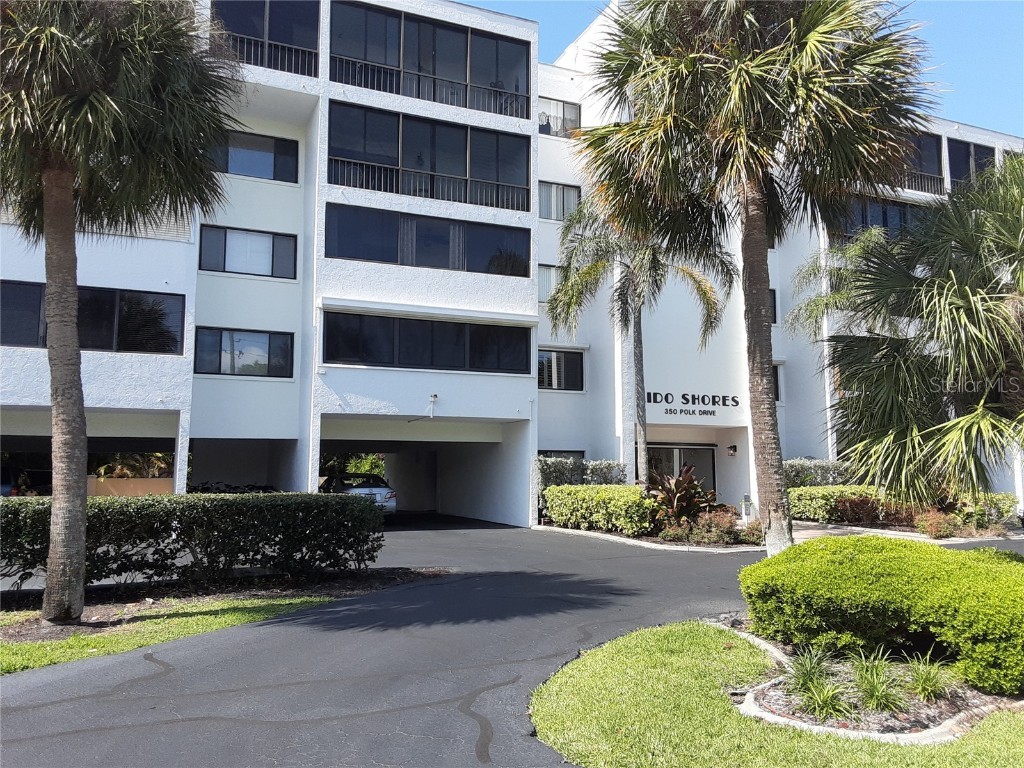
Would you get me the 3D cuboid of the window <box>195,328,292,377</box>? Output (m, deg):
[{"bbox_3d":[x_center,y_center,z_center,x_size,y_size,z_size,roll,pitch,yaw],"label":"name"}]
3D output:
[{"bbox_3d":[-6.969,-0.815,20.910,2.427,1.221,0.100,3,-6,-23],"label":"window"}]

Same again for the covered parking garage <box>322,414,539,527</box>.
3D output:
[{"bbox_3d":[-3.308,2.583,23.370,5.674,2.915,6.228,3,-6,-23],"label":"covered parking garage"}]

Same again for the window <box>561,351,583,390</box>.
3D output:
[{"bbox_3d":[1.907,-0.413,25.343,0.797,1.232,0.100,3,-7,-24],"label":"window"}]

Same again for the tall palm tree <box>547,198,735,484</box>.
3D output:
[{"bbox_3d":[3.511,-0.766,22.073,5.200,9.280,5.000,0,-6,0],"label":"tall palm tree"}]

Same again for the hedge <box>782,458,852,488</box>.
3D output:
[{"bbox_3d":[10.415,3.436,26.943,3.200,1.782,0.865,3,-6,-23],"label":"hedge"}]

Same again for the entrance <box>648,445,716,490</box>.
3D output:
[{"bbox_3d":[5.932,3.306,27.956,3.137,2.172,0.346,3,-6,-23],"label":"entrance"}]

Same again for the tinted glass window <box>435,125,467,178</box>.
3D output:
[{"bbox_3d":[-1.649,-6.324,21.647,0.943,1.421,0.100,3,-6,-23],"label":"tinted glass window"}]

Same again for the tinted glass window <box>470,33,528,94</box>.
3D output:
[{"bbox_3d":[-0.342,-9.256,23.025,1.867,1.627,0.100,3,-7,-24],"label":"tinted glass window"}]

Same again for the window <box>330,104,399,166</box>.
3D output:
[{"bbox_3d":[-3.903,-6.606,21.167,1.894,1.528,0.100,3,-7,-24],"label":"window"}]

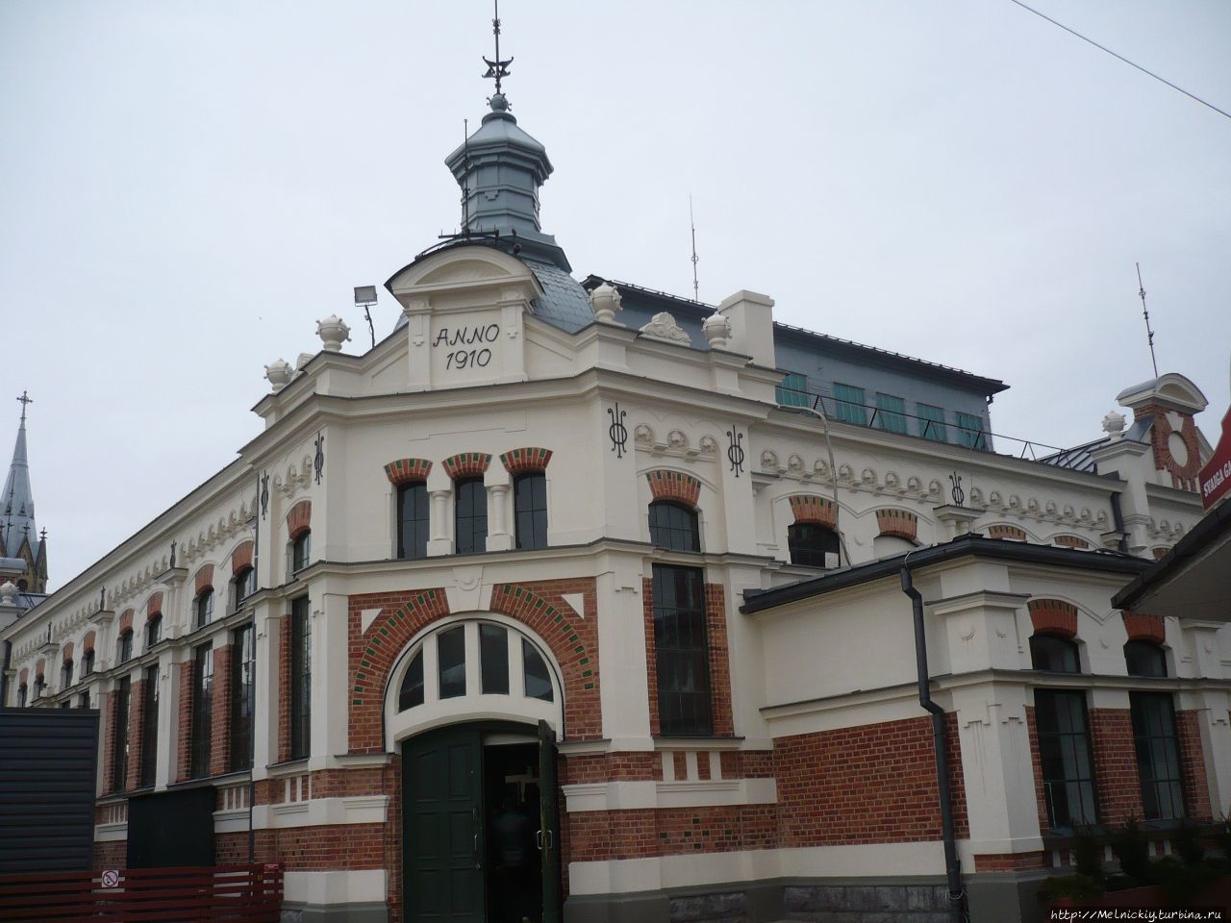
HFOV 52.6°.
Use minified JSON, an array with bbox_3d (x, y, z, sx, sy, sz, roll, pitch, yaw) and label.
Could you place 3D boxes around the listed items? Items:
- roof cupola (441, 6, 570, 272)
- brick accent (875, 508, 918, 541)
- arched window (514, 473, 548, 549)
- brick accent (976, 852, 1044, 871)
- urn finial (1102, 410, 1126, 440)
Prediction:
[{"bbox_3d":[-2.015,-5.764,21.781,2.100,5.500,2.100,-5,-16,5],"label":"roof cupola"},{"bbox_3d":[4.609,1.071,20.628,1.018,0.488,0.200,10,-21,-38],"label":"brick accent"},{"bbox_3d":[-1.134,0.698,17.138,0.502,1.145,0.150,-5,-16,5],"label":"arched window"},{"bbox_3d":[4.479,4.536,14.122,0.536,0.192,0.536,9,-20,-35],"label":"brick accent"},{"bbox_3d":[9.966,-0.685,24.832,0.476,0.739,0.476,9,-20,-35],"label":"urn finial"}]

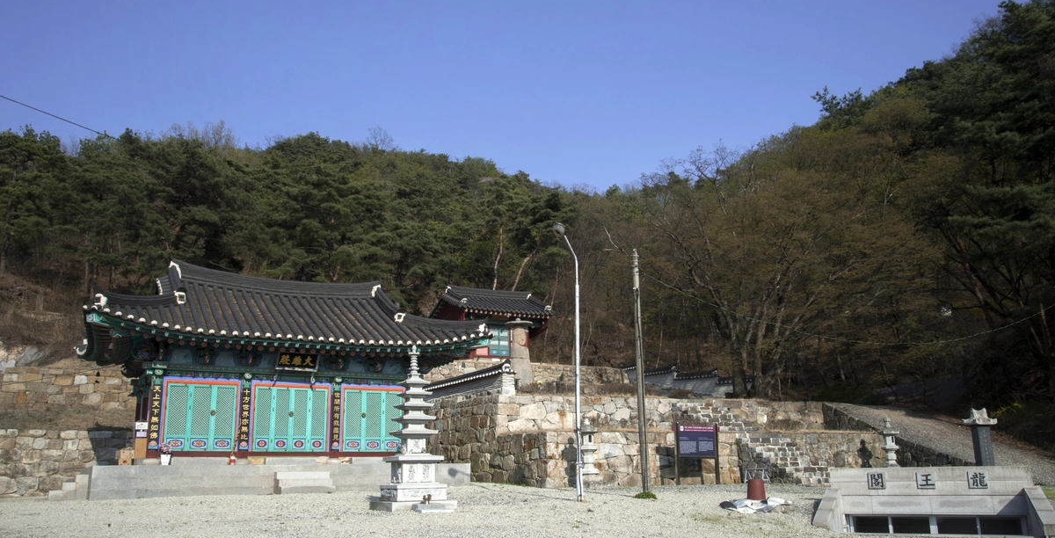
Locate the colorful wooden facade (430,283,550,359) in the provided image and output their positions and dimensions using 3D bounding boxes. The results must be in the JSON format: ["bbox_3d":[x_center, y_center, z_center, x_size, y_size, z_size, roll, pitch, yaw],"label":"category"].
[{"bbox_3d":[-2.320,4.143,61.076,7.000,5.501,6.400,6,-15,-24],"label":"colorful wooden facade"}]

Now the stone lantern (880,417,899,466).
[{"bbox_3d":[11.396,5.539,26.716,0.540,1.787,0.540,2,-14,-11],"label":"stone lantern"}]

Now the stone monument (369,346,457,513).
[{"bbox_3d":[-2.742,3.830,20.578,1.700,3.869,1.700,6,-15,-27],"label":"stone monument"}]

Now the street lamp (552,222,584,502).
[{"bbox_3d":[1.084,2.423,23.369,0.850,7.682,0.400,2,-14,-11],"label":"street lamp"}]

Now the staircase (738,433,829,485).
[{"bbox_3d":[7.704,5.691,25.353,1.700,1.510,2.400,6,-15,-25],"label":"staircase"}]

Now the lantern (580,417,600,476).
[{"bbox_3d":[1.720,5.000,24.300,0.690,1.760,0.690,7,-16,-28],"label":"lantern"}]

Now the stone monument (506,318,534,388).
[{"bbox_3d":[-0.492,5.355,54.228,1.750,4.483,1.700,6,-15,-25],"label":"stone monument"}]

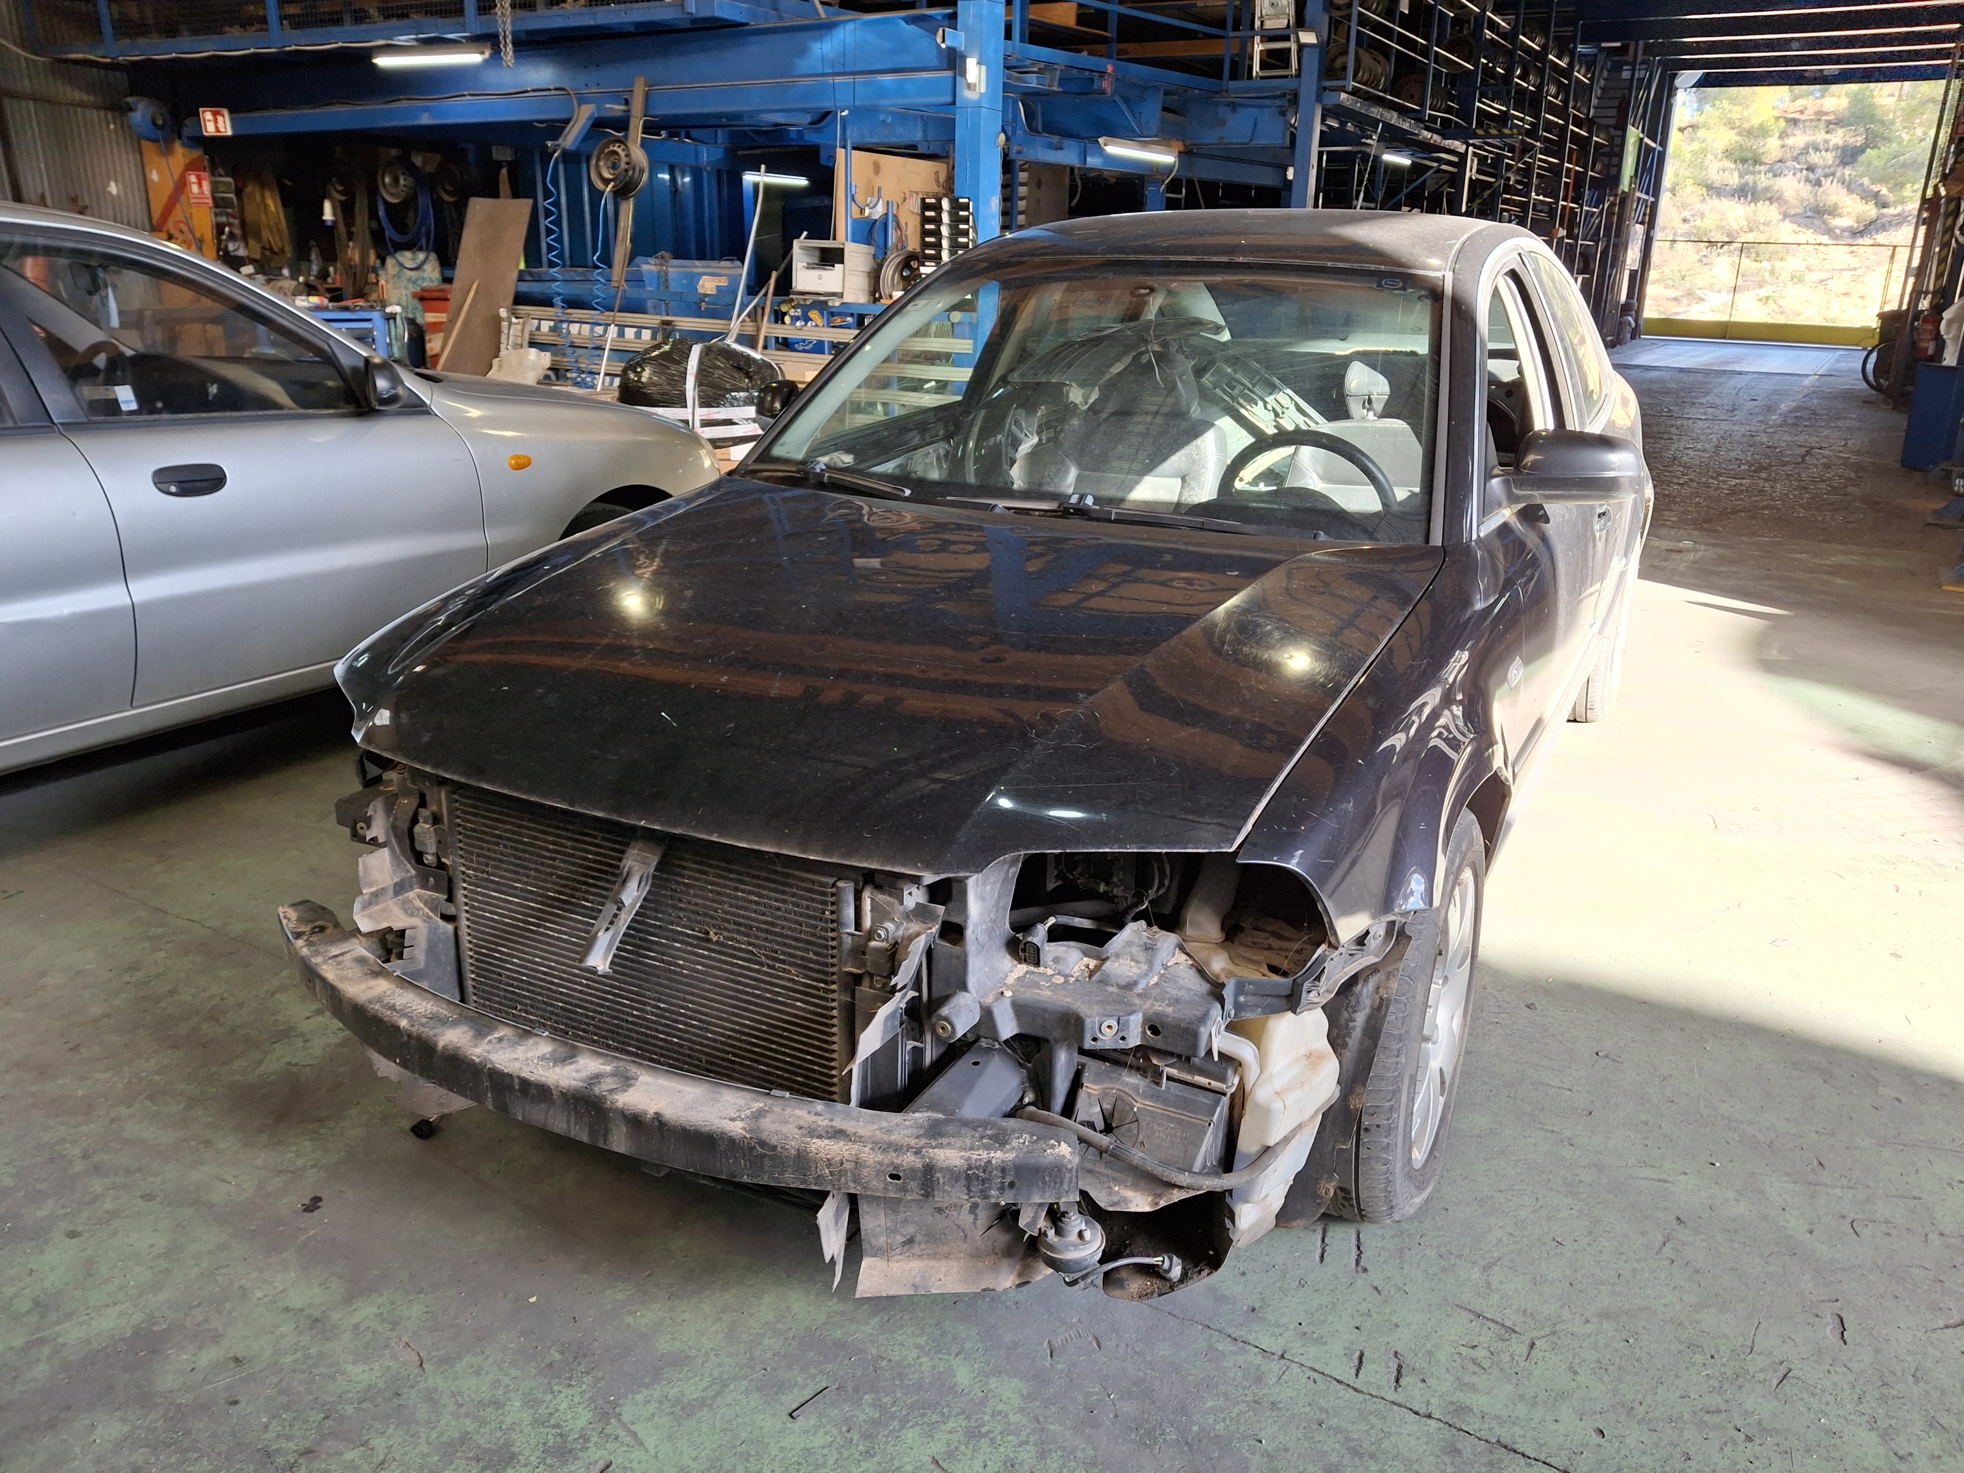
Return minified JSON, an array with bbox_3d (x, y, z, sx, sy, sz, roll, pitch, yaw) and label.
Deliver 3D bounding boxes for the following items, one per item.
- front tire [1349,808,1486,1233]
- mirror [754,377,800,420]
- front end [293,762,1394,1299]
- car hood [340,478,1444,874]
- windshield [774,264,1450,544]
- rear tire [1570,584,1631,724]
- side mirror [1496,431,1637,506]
[{"bbox_3d":[0.583,0.393,2.109,0.210,0.625,0.625,9,21,25],"label":"front tire"},{"bbox_3d":[-0.428,-0.741,3.268,0.215,0.145,0.140,10,21,27],"label":"mirror"},{"bbox_3d":[-0.332,0.330,1.903,1.500,0.520,0.550,10,21,27],"label":"front end"},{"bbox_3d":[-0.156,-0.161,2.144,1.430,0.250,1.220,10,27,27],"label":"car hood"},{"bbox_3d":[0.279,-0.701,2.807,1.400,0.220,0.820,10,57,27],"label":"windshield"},{"bbox_3d":[1.873,-0.355,4.360,0.210,0.630,0.630,10,21,27],"label":"rear tire"},{"bbox_3d":[1.050,-0.475,2.514,0.230,0.150,0.140,10,21,27],"label":"side mirror"}]

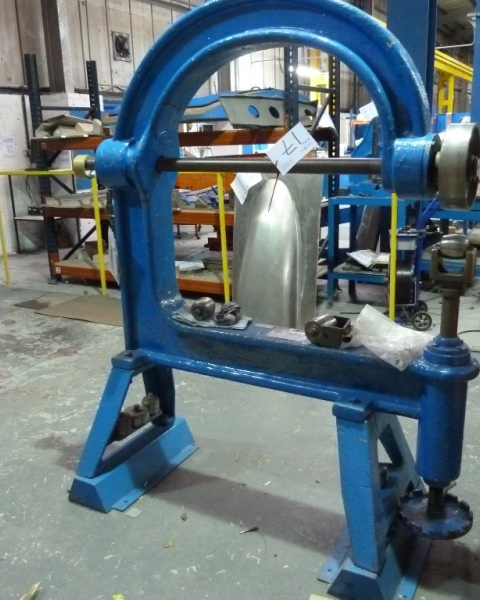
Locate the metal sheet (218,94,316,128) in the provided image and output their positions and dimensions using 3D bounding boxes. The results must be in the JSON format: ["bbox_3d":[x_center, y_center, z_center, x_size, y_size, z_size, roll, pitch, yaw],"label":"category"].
[{"bbox_3d":[0.217,-1.578,4.852,1.012,0.233,0.130,-13,19,-36],"label":"metal sheet"}]

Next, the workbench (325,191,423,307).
[{"bbox_3d":[1.147,-0.427,4.864,0.665,0.907,0.675,6,17,28],"label":"workbench"}]

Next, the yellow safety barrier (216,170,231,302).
[{"bbox_3d":[-0.124,-0.484,4.768,0.045,1.147,0.045,6,17,26],"label":"yellow safety barrier"}]

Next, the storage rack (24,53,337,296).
[{"bbox_3d":[-0.582,-1.234,5.493,2.885,2.244,0.930,7,18,30],"label":"storage rack"}]

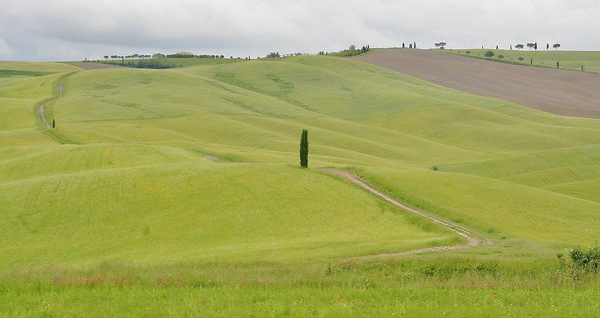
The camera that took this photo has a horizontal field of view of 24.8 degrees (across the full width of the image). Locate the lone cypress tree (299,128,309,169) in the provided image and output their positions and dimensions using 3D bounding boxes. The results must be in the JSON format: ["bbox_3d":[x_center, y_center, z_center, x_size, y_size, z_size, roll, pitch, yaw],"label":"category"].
[{"bbox_3d":[1.027,-2.299,305.000,1.919,8.481,1.919,0,2,0],"label":"lone cypress tree"}]

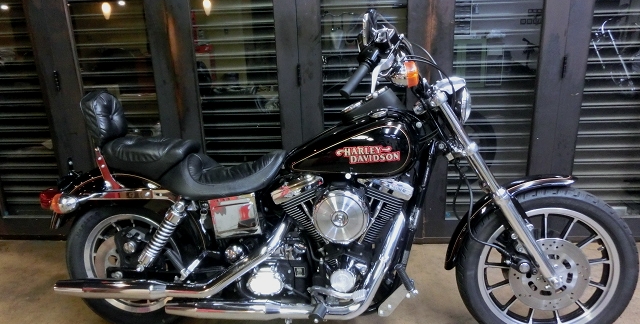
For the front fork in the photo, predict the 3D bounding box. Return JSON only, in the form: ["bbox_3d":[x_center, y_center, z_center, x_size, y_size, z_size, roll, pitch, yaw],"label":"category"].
[{"bbox_3d":[0.644,0.100,1.712,0.130,0.860,0.235,-33,4,10],"label":"front fork"}]

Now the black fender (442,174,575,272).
[{"bbox_3d":[0.717,0.237,1.701,0.480,0.385,0.130,0,11,7],"label":"black fender"}]

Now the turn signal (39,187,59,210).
[{"bbox_3d":[-1.140,0.159,1.899,0.095,0.090,0.110,0,11,7],"label":"turn signal"}]

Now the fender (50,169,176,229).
[{"bbox_3d":[-0.840,0.170,1.889,0.630,0.300,0.210,0,9,6],"label":"fender"}]

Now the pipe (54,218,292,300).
[{"bbox_3d":[-0.576,0.372,1.704,0.950,0.312,0.145,0,11,7],"label":"pipe"}]

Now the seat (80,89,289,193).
[{"bbox_3d":[-0.546,-0.094,1.812,0.870,0.415,0.320,0,9,6],"label":"seat"}]

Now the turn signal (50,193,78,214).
[{"bbox_3d":[-0.979,0.161,1.707,0.094,0.082,0.080,0,11,7],"label":"turn signal"}]

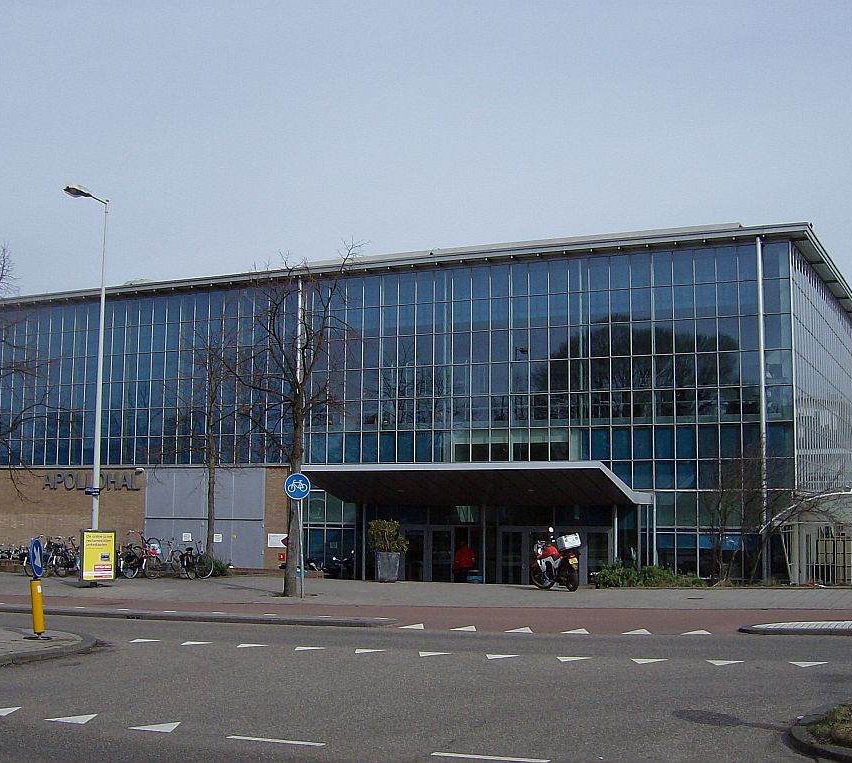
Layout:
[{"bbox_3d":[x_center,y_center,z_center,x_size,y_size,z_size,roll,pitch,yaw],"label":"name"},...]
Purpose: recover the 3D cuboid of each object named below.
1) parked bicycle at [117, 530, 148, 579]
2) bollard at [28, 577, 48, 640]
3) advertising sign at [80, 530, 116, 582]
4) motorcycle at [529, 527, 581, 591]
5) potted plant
[{"bbox_3d":[-8.401,5.043,32.600,0.600,1.270,1.720,-3,-7,30],"label":"parked bicycle"},{"bbox_3d":[-5.847,3.428,16.900,0.175,0.885,0.175,-3,-6,-11],"label":"bollard"},{"bbox_3d":[-8.264,4.429,28.300,0.950,1.330,0.220,4,-7,-33],"label":"advertising sign"},{"bbox_3d":[3.163,4.352,27.500,0.850,1.470,2.150,3,-6,-22],"label":"motorcycle"},{"bbox_3d":[-1.092,4.806,31.800,1.070,1.770,1.030,-2,-7,26],"label":"potted plant"}]

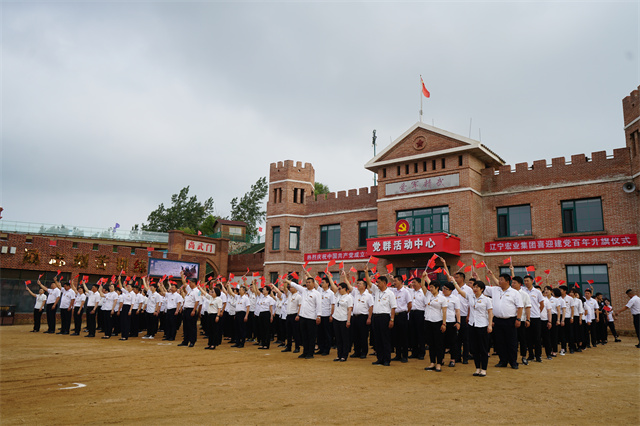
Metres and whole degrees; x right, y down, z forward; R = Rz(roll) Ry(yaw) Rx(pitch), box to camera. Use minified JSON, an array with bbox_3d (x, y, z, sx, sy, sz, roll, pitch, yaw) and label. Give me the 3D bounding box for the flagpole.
[{"bbox_3d":[6.024,-6.791,29.650,0.100,3.050,0.100,-7,-13,37],"label":"flagpole"}]

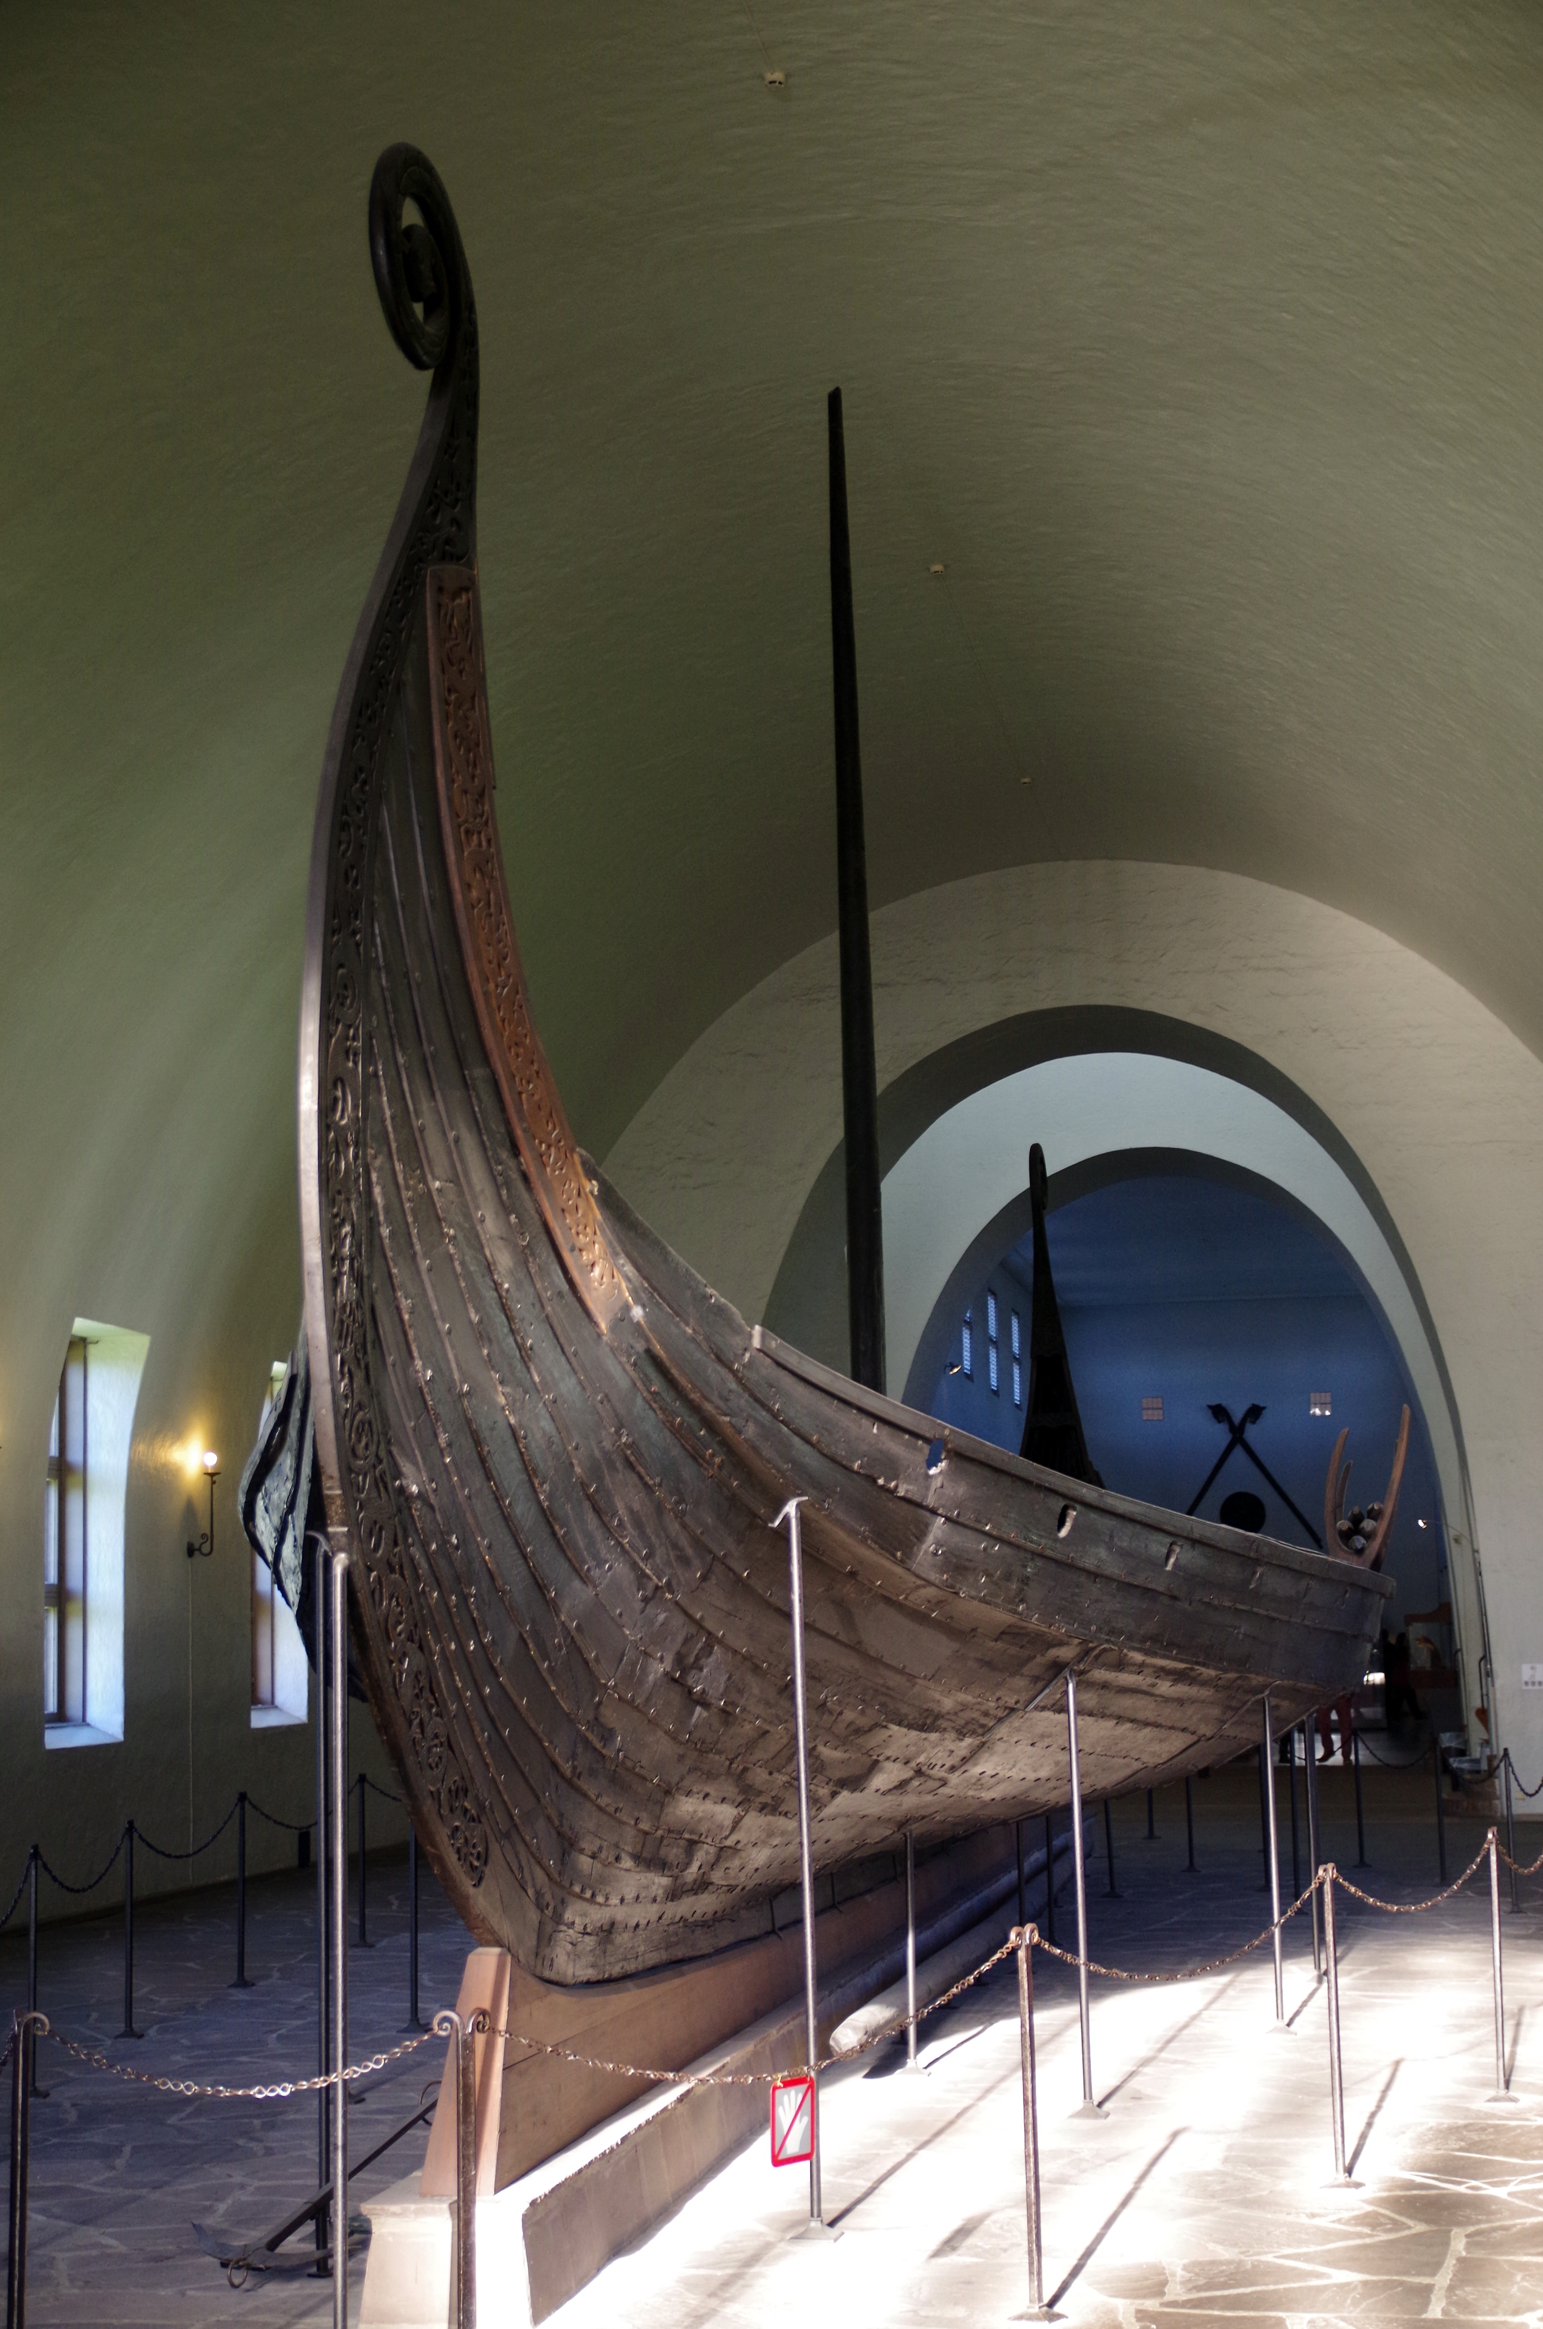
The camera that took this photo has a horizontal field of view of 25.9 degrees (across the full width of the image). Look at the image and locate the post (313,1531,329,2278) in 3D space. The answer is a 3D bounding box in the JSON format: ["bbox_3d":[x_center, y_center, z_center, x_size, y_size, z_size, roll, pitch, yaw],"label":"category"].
[{"bbox_3d":[-1.251,2.044,9.316,0.045,1.991,0.045,-1,-8,0],"label":"post"}]

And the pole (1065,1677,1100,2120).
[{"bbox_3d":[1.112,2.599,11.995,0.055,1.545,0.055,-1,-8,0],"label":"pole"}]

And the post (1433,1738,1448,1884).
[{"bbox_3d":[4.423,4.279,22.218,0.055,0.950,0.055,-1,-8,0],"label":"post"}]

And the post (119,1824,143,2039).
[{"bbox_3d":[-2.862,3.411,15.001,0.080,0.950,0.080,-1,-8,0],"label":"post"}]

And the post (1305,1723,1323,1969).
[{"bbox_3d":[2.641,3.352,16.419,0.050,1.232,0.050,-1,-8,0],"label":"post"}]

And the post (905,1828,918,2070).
[{"bbox_3d":[0.547,3.094,13.200,0.045,0.927,0.045,-1,-8,0],"label":"post"}]

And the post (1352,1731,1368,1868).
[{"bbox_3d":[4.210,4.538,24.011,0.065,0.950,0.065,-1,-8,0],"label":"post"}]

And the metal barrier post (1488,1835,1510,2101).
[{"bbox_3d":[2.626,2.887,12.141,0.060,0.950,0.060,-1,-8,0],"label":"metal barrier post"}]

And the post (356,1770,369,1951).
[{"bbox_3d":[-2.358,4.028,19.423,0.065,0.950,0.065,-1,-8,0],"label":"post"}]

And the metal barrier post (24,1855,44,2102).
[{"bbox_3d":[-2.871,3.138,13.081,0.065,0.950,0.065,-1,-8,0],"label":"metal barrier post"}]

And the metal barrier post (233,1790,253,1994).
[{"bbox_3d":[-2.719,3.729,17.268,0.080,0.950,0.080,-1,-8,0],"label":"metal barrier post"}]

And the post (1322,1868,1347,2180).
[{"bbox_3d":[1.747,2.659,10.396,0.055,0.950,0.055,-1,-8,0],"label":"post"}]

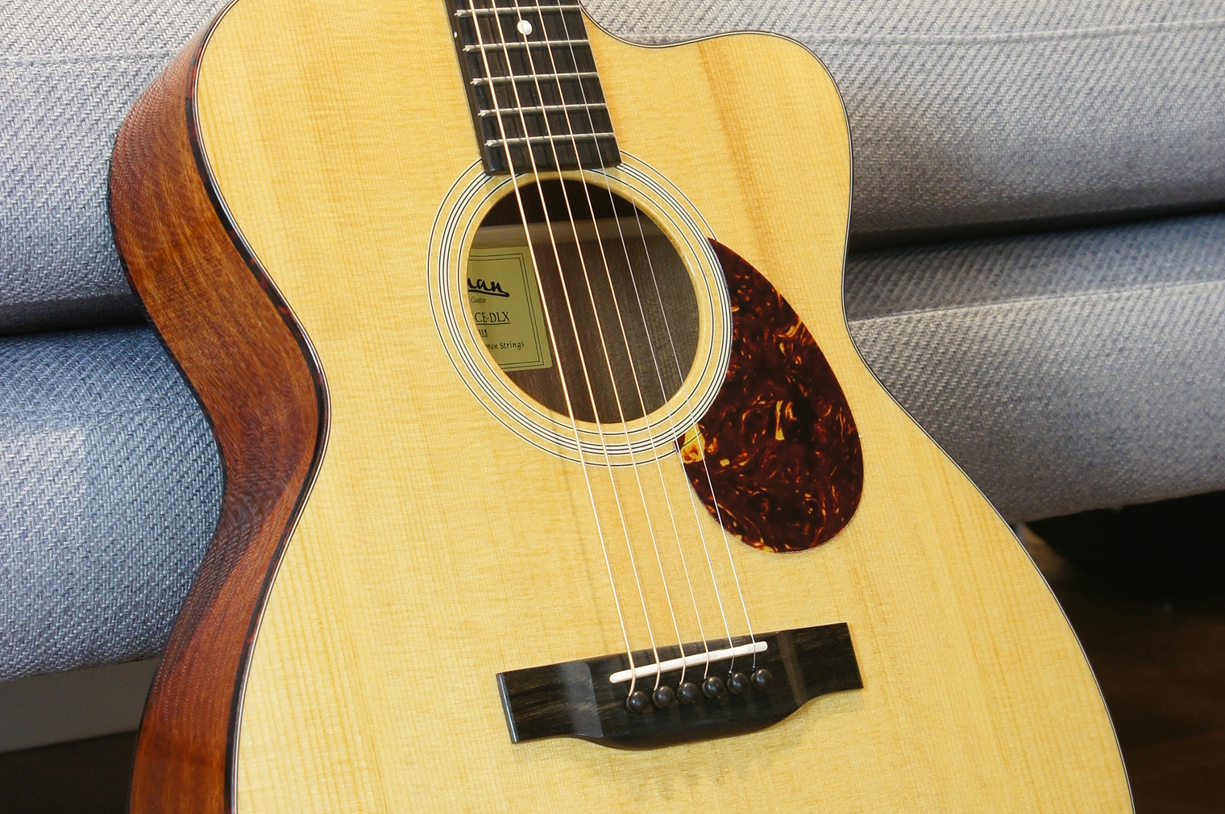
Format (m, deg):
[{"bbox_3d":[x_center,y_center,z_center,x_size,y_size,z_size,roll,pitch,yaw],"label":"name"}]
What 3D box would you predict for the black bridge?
[{"bbox_3d":[0.031,0.104,1.405,0.152,0.036,0.012,-7,-15,-31],"label":"black bridge"}]

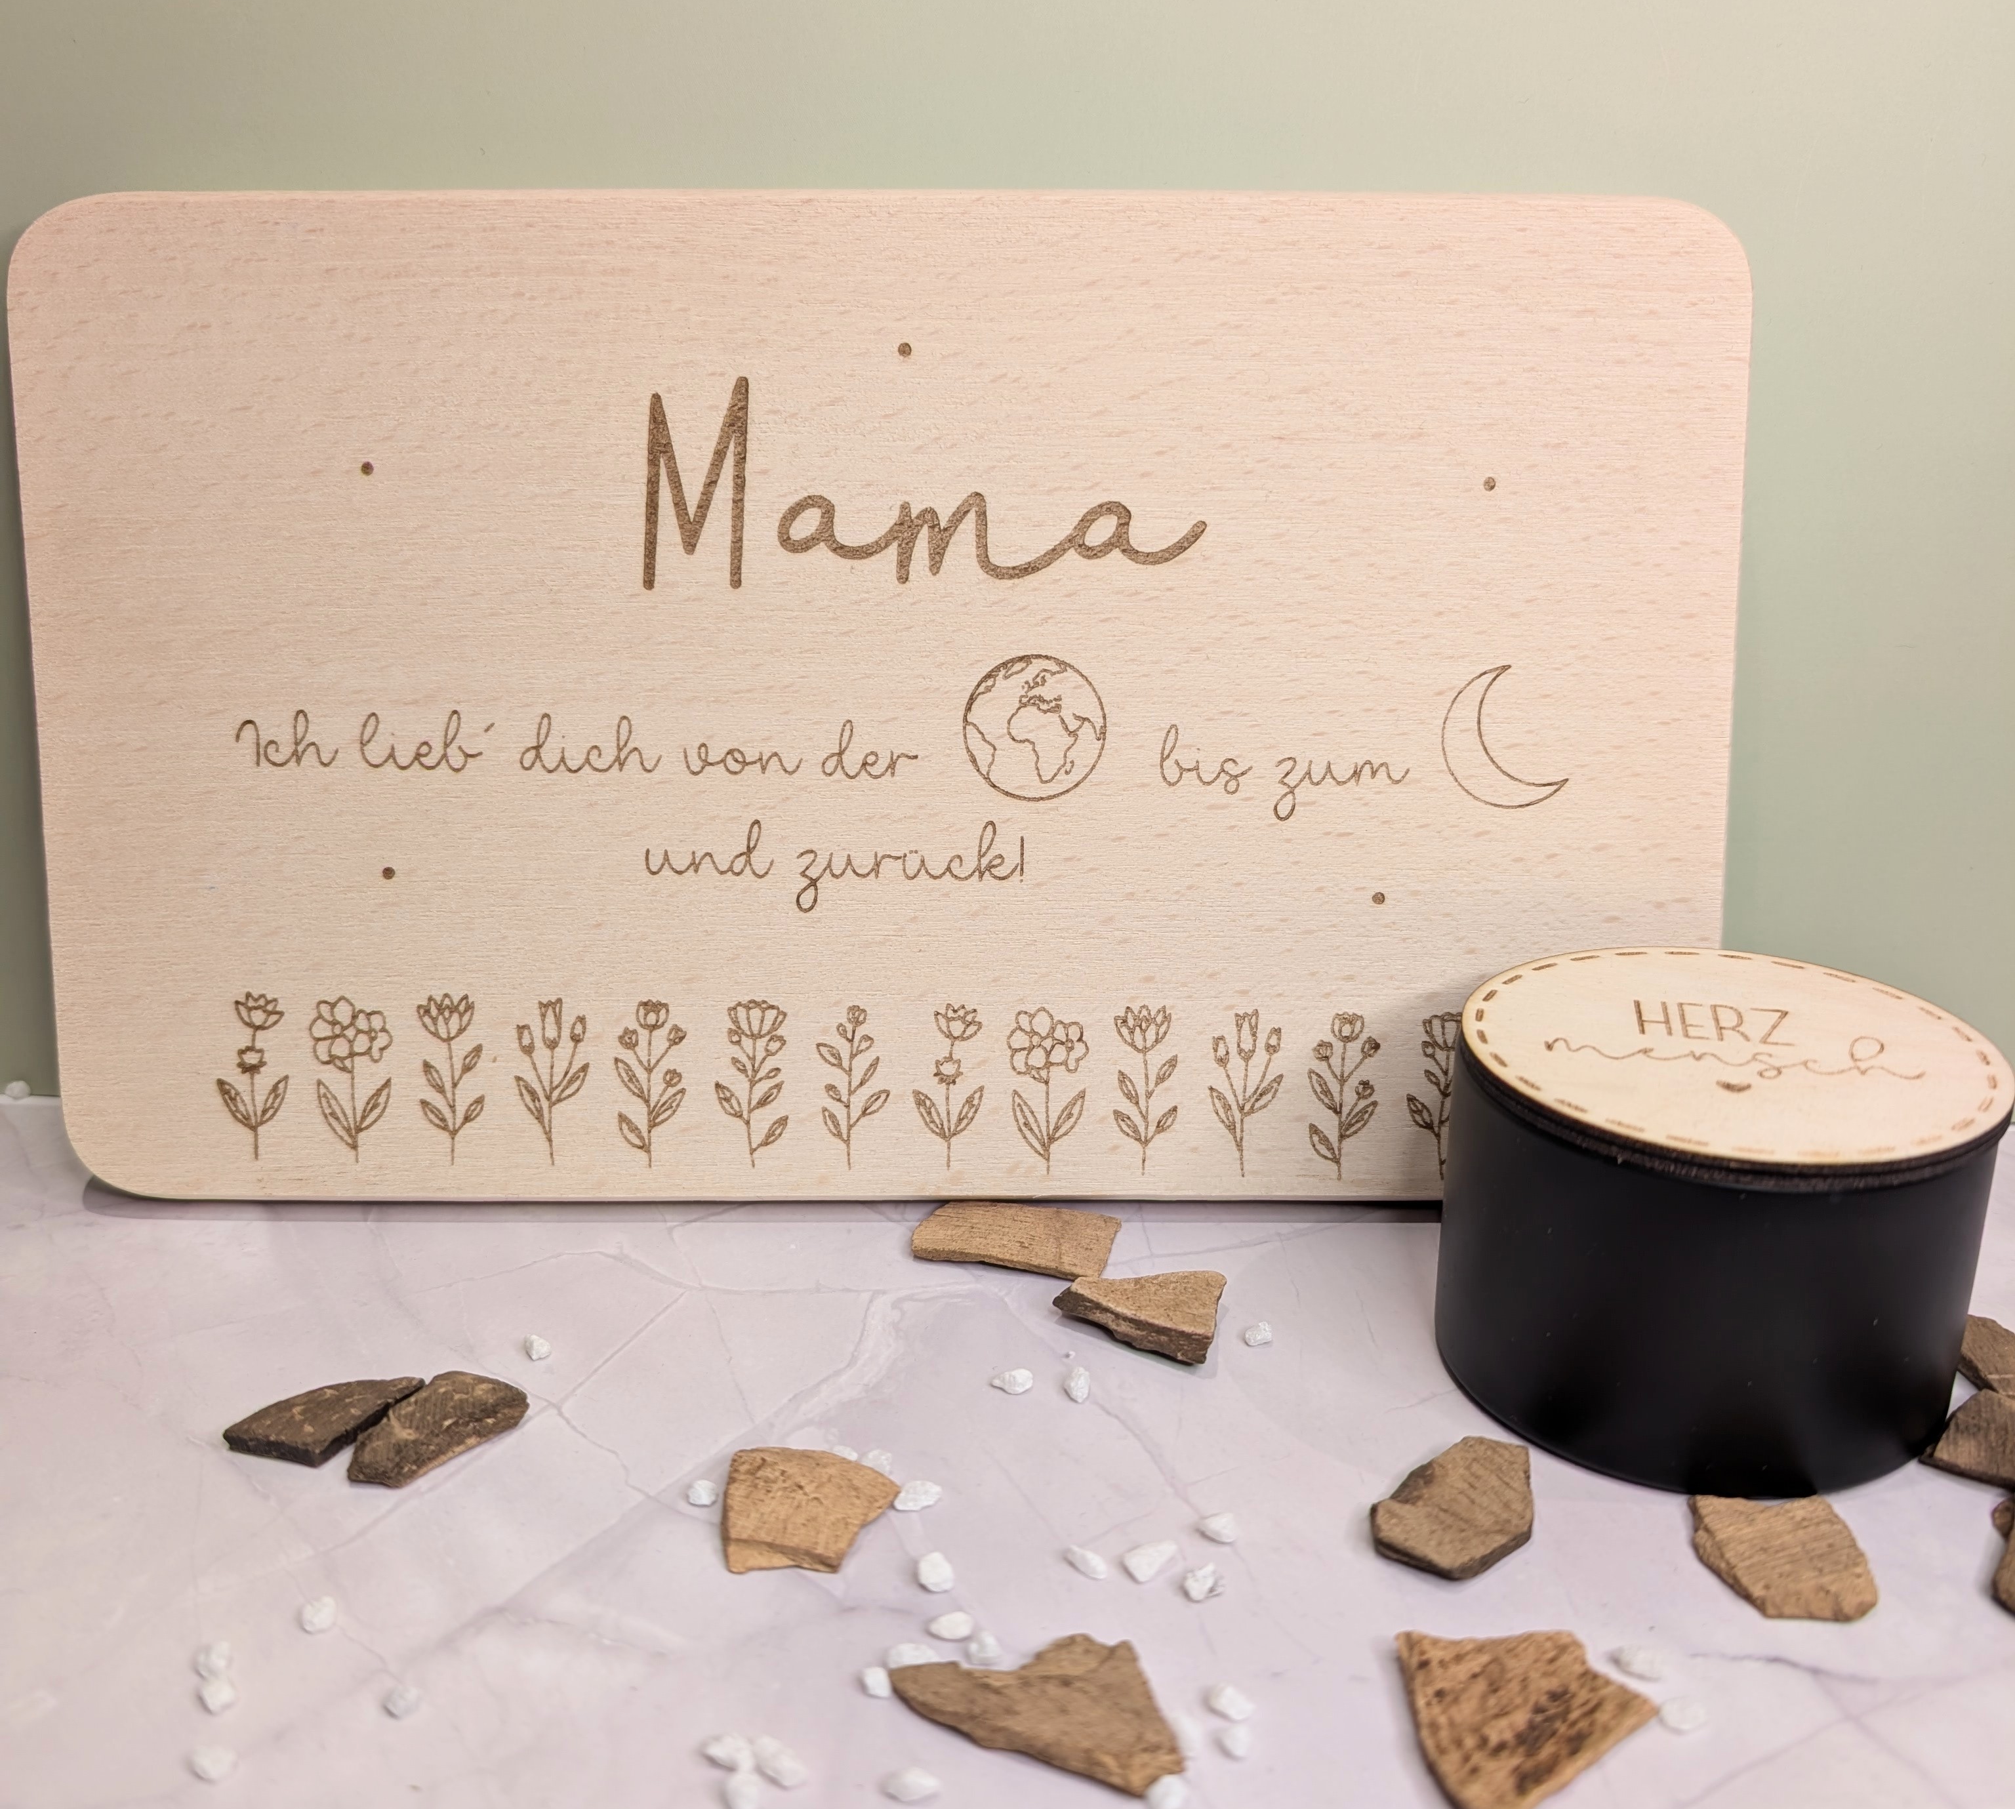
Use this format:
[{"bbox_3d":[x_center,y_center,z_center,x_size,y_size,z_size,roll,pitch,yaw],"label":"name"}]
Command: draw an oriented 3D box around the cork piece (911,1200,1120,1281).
[{"bbox_3d":[0.002,0.048,0.268,0.028,0.003,0.015,7,21,17],"label":"cork piece"}]

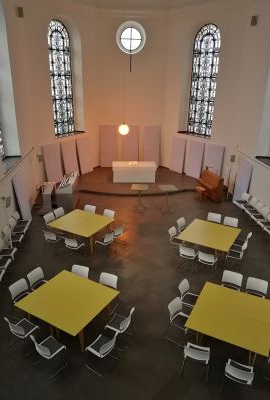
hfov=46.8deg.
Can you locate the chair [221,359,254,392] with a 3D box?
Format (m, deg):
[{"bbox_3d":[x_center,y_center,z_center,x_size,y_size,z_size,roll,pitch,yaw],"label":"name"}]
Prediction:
[{"bbox_3d":[1.907,3.201,5.708,0.490,0.816,0.520,10,23,23],"label":"chair"}]

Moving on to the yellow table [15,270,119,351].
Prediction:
[{"bbox_3d":[-1.454,2.508,6.986,1.650,0.740,1.547,13,24,28],"label":"yellow table"}]

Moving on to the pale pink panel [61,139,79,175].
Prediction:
[{"bbox_3d":[-3.500,-2.177,16.803,0.080,1.980,1.000,11,23,38],"label":"pale pink panel"}]

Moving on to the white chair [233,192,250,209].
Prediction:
[{"bbox_3d":[4.850,0.171,14.233,0.510,0.800,0.510,-5,21,-15],"label":"white chair"}]

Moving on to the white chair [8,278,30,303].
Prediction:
[{"bbox_3d":[-2.558,2.341,7.282,0.535,0.785,0.495,13,24,28],"label":"white chair"}]

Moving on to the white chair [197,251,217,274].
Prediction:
[{"bbox_3d":[2.081,1.775,8.943,0.500,0.830,0.510,12,24,27],"label":"white chair"}]

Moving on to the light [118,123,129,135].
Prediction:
[{"bbox_3d":[-0.559,-3.472,15.301,0.510,0.550,0.510,1,21,0],"label":"light"}]

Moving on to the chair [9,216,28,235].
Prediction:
[{"bbox_3d":[-3.893,1.038,10.567,0.510,0.830,0.500,0,21,-4],"label":"chair"}]

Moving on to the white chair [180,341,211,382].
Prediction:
[{"bbox_3d":[1.174,2.934,5.887,0.495,0.785,0.535,7,22,17],"label":"white chair"}]

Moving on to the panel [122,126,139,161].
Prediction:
[{"bbox_3d":[-0.267,-3.222,18.945,0.970,2.450,0.080,0,17,-2],"label":"panel"}]

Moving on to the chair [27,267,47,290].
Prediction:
[{"bbox_3d":[-2.359,2.237,7.908,0.530,0.830,0.500,11,23,25],"label":"chair"}]

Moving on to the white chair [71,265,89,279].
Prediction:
[{"bbox_3d":[-1.465,2.130,7.861,0.495,0.785,0.535,9,23,20],"label":"white chair"}]

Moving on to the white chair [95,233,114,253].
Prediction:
[{"bbox_3d":[-0.931,1.357,9.883,0.510,0.830,0.500,14,24,30],"label":"white chair"}]

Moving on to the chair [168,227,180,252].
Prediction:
[{"bbox_3d":[1.406,1.386,10.322,0.530,0.830,0.500,12,24,27],"label":"chair"}]

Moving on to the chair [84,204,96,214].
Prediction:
[{"bbox_3d":[-1.887,0.665,12.537,0.510,0.800,0.510,9,22,21],"label":"chair"}]

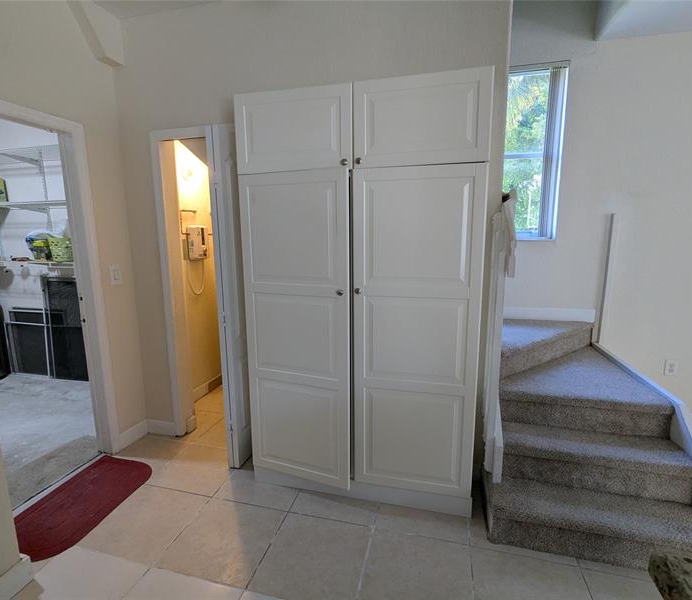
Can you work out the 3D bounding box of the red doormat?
[{"bbox_3d":[-1.455,1.104,2.045,0.475,0.010,0.760,2,10,14],"label":"red doormat"}]

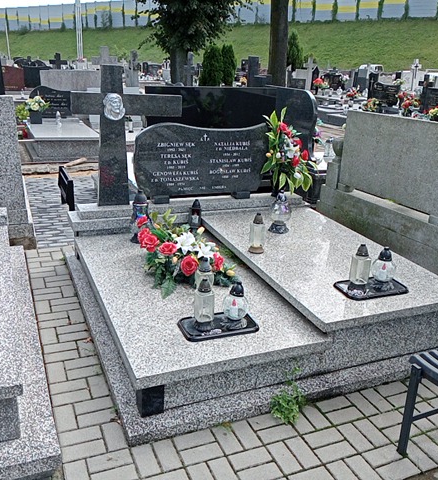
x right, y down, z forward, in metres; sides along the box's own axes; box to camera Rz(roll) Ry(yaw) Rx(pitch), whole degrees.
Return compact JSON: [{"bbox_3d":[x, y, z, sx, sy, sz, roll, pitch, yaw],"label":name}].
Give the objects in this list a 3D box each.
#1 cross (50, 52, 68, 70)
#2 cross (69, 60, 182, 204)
[{"bbox_3d":[-5.633,-6.177,18.169,0.610,0.820,0.150,-7,22,-22],"label":"cross"},{"bbox_3d":[-0.728,-0.823,4.171,0.880,1.100,0.120,-6,22,-23],"label":"cross"}]

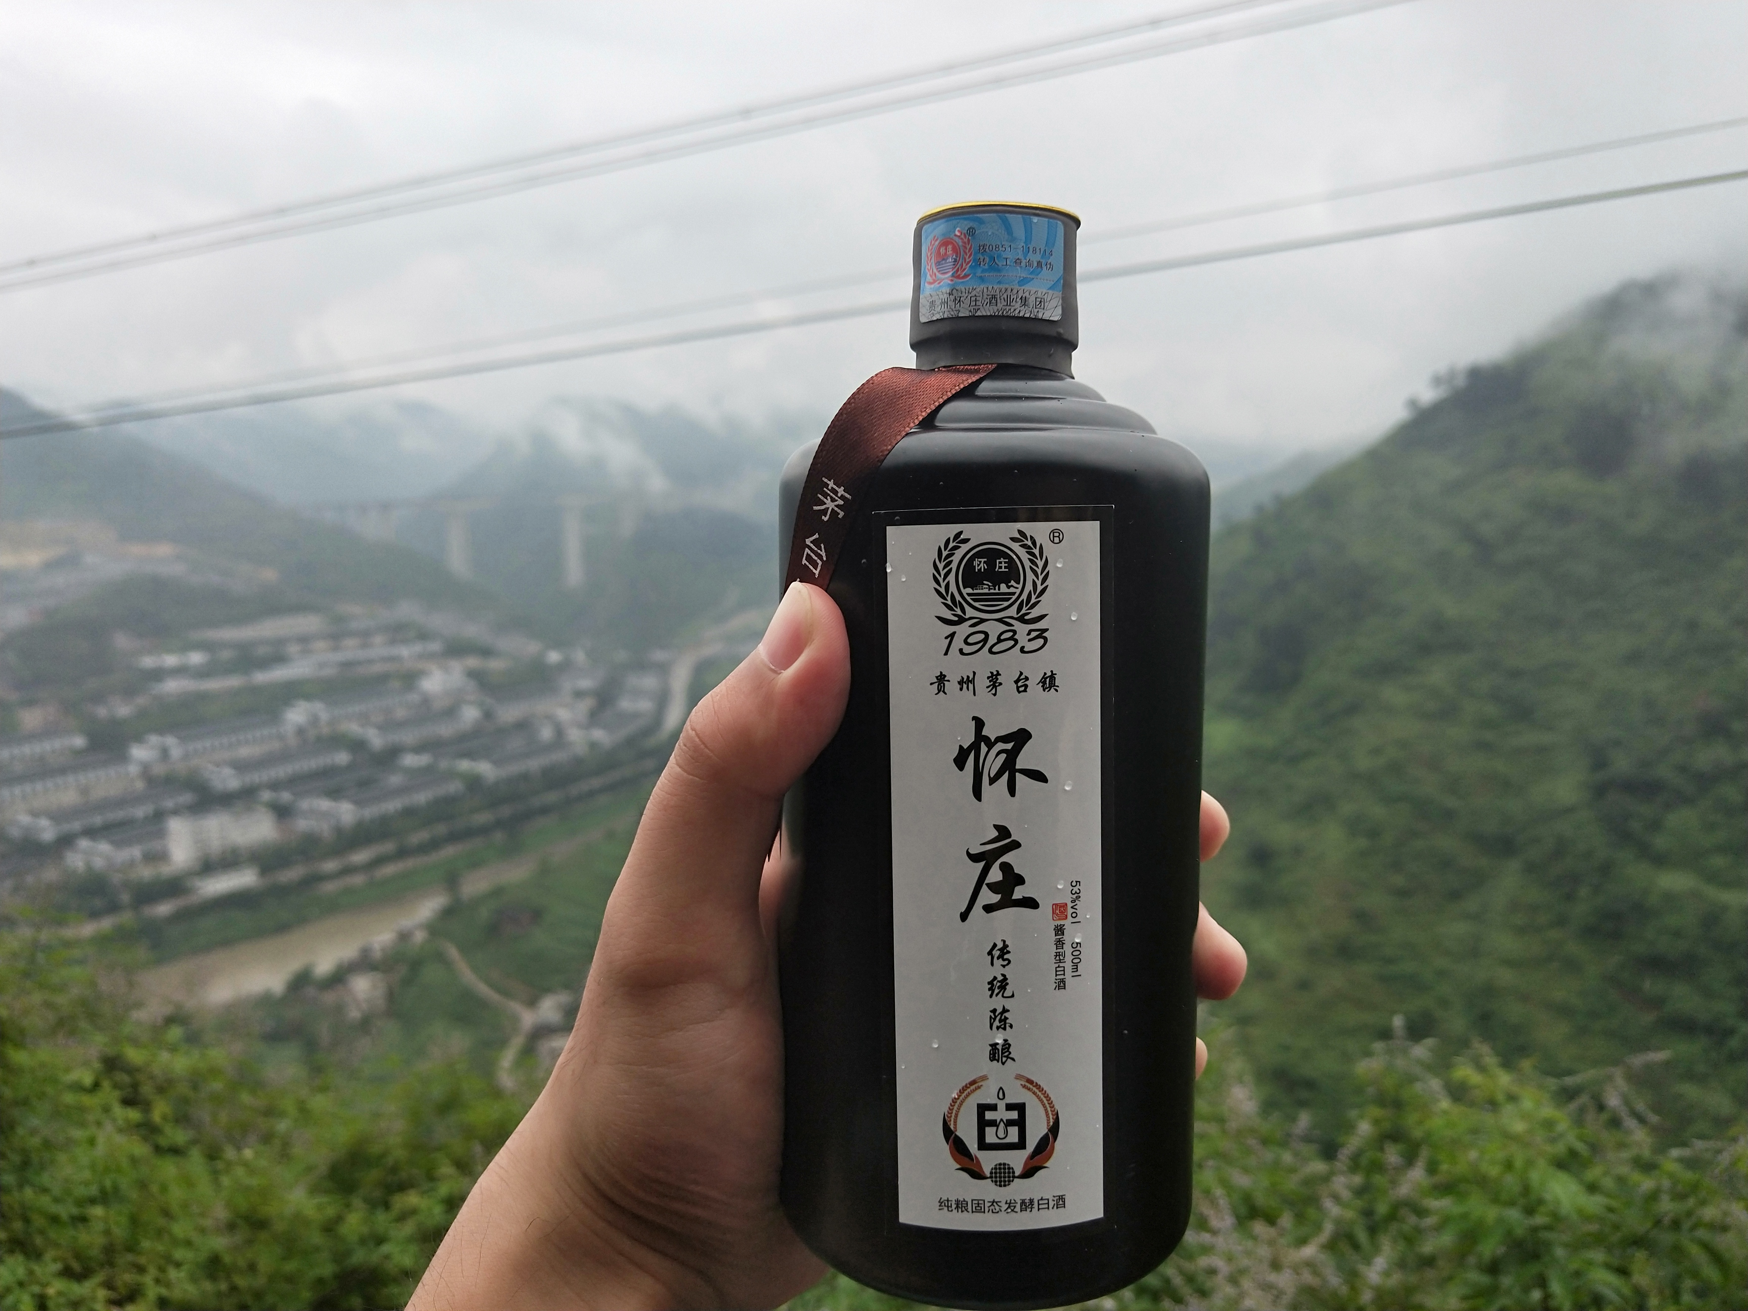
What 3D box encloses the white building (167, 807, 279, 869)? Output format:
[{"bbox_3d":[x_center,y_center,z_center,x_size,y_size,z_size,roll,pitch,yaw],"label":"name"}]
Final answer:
[{"bbox_3d":[-285.160,77.570,555.060,15.194,18.618,40.821,4,9,28],"label":"white building"}]

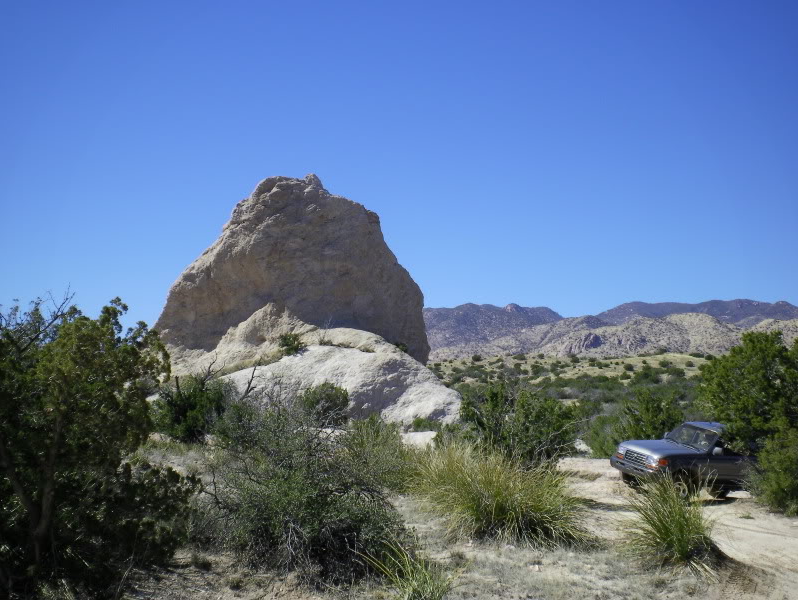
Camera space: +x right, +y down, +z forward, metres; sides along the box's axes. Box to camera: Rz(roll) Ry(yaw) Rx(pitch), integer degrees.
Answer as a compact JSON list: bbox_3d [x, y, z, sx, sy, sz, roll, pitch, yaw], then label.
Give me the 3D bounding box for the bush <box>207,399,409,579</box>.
[{"bbox_3d":[-0.995,1.992,10.300,2.174,1.863,2.000,0,-3,0],"label":"bush"}]

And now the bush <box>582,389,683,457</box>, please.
[{"bbox_3d":[7.377,3.849,30.000,3.141,2.011,2.890,0,-3,0],"label":"bush"}]

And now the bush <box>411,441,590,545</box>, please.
[{"bbox_3d":[1.315,2.519,12.500,2.355,1.202,2.166,0,-3,0],"label":"bush"}]

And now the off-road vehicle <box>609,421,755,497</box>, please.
[{"bbox_3d":[7.520,3.920,22.950,4.750,1.870,1.920,7,-1,-25],"label":"off-road vehicle"}]

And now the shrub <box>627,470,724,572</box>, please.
[{"bbox_3d":[3.122,2.532,10.800,1.052,1.053,0.968,0,-3,0],"label":"shrub"}]

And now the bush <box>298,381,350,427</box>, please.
[{"bbox_3d":[-2.514,3.519,32.000,1.683,1.425,1.549,0,-3,0],"label":"bush"}]

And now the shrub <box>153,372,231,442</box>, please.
[{"bbox_3d":[-5.440,2.817,25.000,2.012,1.771,1.851,0,-3,0],"label":"shrub"}]

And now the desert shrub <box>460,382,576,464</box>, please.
[{"bbox_3d":[2.867,2.966,23.000,2.791,1.863,2.567,0,-3,0],"label":"desert shrub"}]

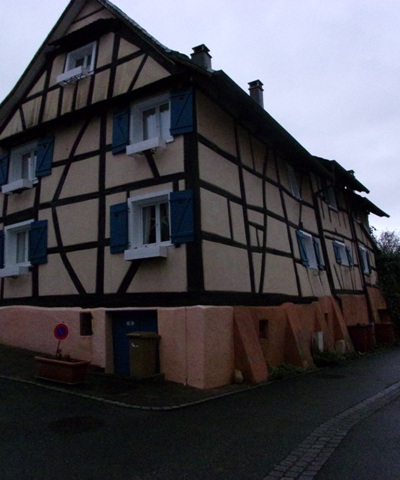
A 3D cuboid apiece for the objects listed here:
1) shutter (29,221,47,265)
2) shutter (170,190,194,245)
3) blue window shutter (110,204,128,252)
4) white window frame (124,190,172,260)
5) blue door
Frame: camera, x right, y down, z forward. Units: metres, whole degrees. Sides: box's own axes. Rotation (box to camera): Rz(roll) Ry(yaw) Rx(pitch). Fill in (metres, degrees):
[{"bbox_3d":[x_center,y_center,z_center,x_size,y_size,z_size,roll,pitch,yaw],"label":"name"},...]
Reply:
[{"bbox_3d":[-4.514,0.079,13.000,0.680,1.200,0.050,-8,-11,35],"label":"shutter"},{"bbox_3d":[-0.383,-0.509,10.220,0.620,1.190,0.050,-8,-11,35],"label":"shutter"},{"bbox_3d":[-1.965,-0.275,11.351,0.600,1.200,0.050,-8,-11,35],"label":"blue window shutter"},{"bbox_3d":[-1.220,-0.372,10.742,1.350,1.450,0.300,-8,-11,35],"label":"white window frame"},{"bbox_3d":[-1.451,2.442,10.904,1.500,1.500,0.080,-8,-11,35],"label":"blue door"}]

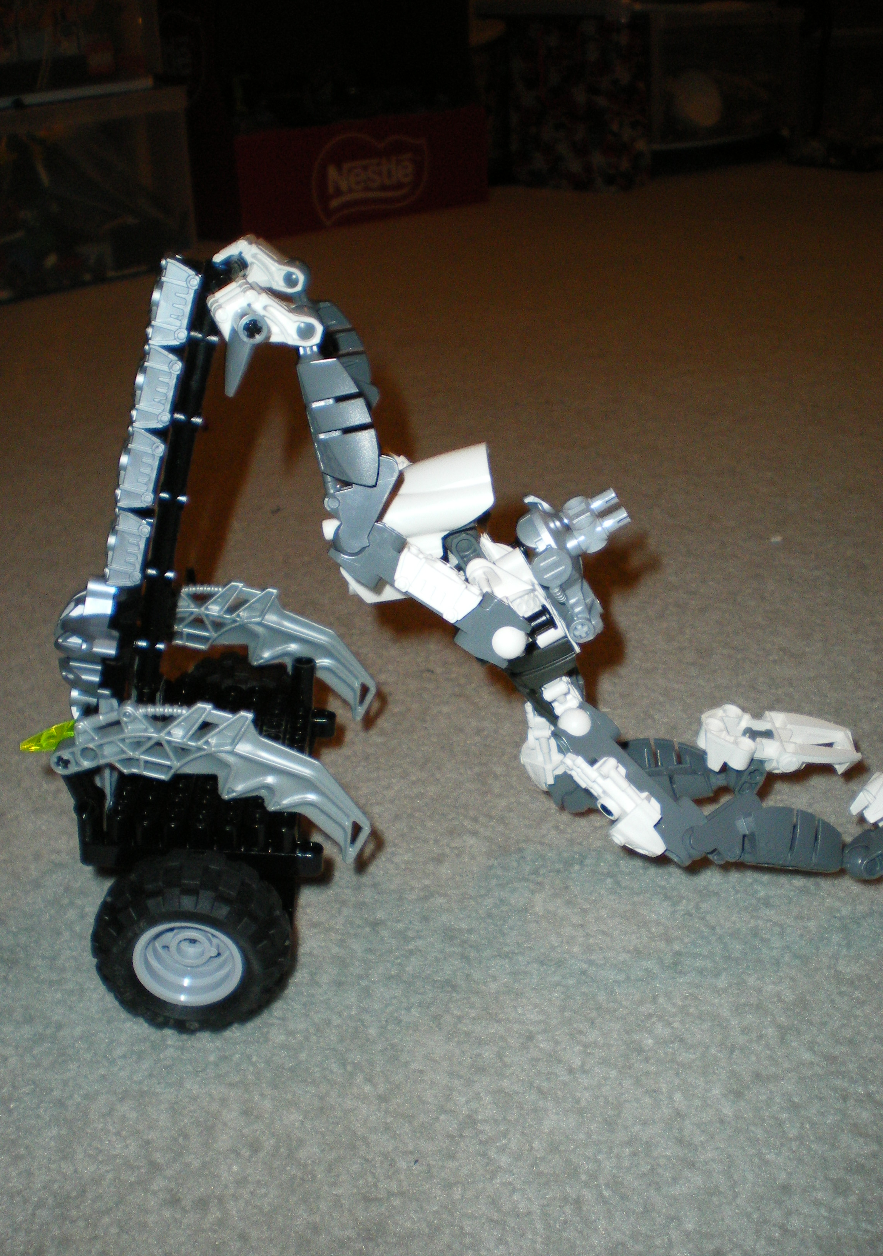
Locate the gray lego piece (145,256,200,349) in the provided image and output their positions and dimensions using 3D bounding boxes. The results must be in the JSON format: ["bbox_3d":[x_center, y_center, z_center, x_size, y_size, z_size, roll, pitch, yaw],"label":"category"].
[{"bbox_3d":[-0.072,-0.087,0.350,0.012,0.024,0.009,14,25,-9],"label":"gray lego piece"}]

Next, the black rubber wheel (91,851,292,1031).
[{"bbox_3d":[-0.072,0.091,0.380,0.056,0.056,0.025,-1,26,-1],"label":"black rubber wheel"}]

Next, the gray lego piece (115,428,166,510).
[{"bbox_3d":[-0.085,-0.046,0.371,0.012,0.024,0.009,14,25,-9],"label":"gray lego piece"}]

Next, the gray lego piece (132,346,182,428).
[{"bbox_3d":[-0.078,-0.067,0.360,0.012,0.024,0.009,15,25,-9],"label":"gray lego piece"}]

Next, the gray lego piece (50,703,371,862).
[{"bbox_3d":[-0.062,0.039,0.373,0.093,0.038,0.011,19,24,-11],"label":"gray lego piece"}]

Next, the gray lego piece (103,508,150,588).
[{"bbox_3d":[-0.091,-0.024,0.381,0.012,0.024,0.009,13,25,-8],"label":"gray lego piece"}]

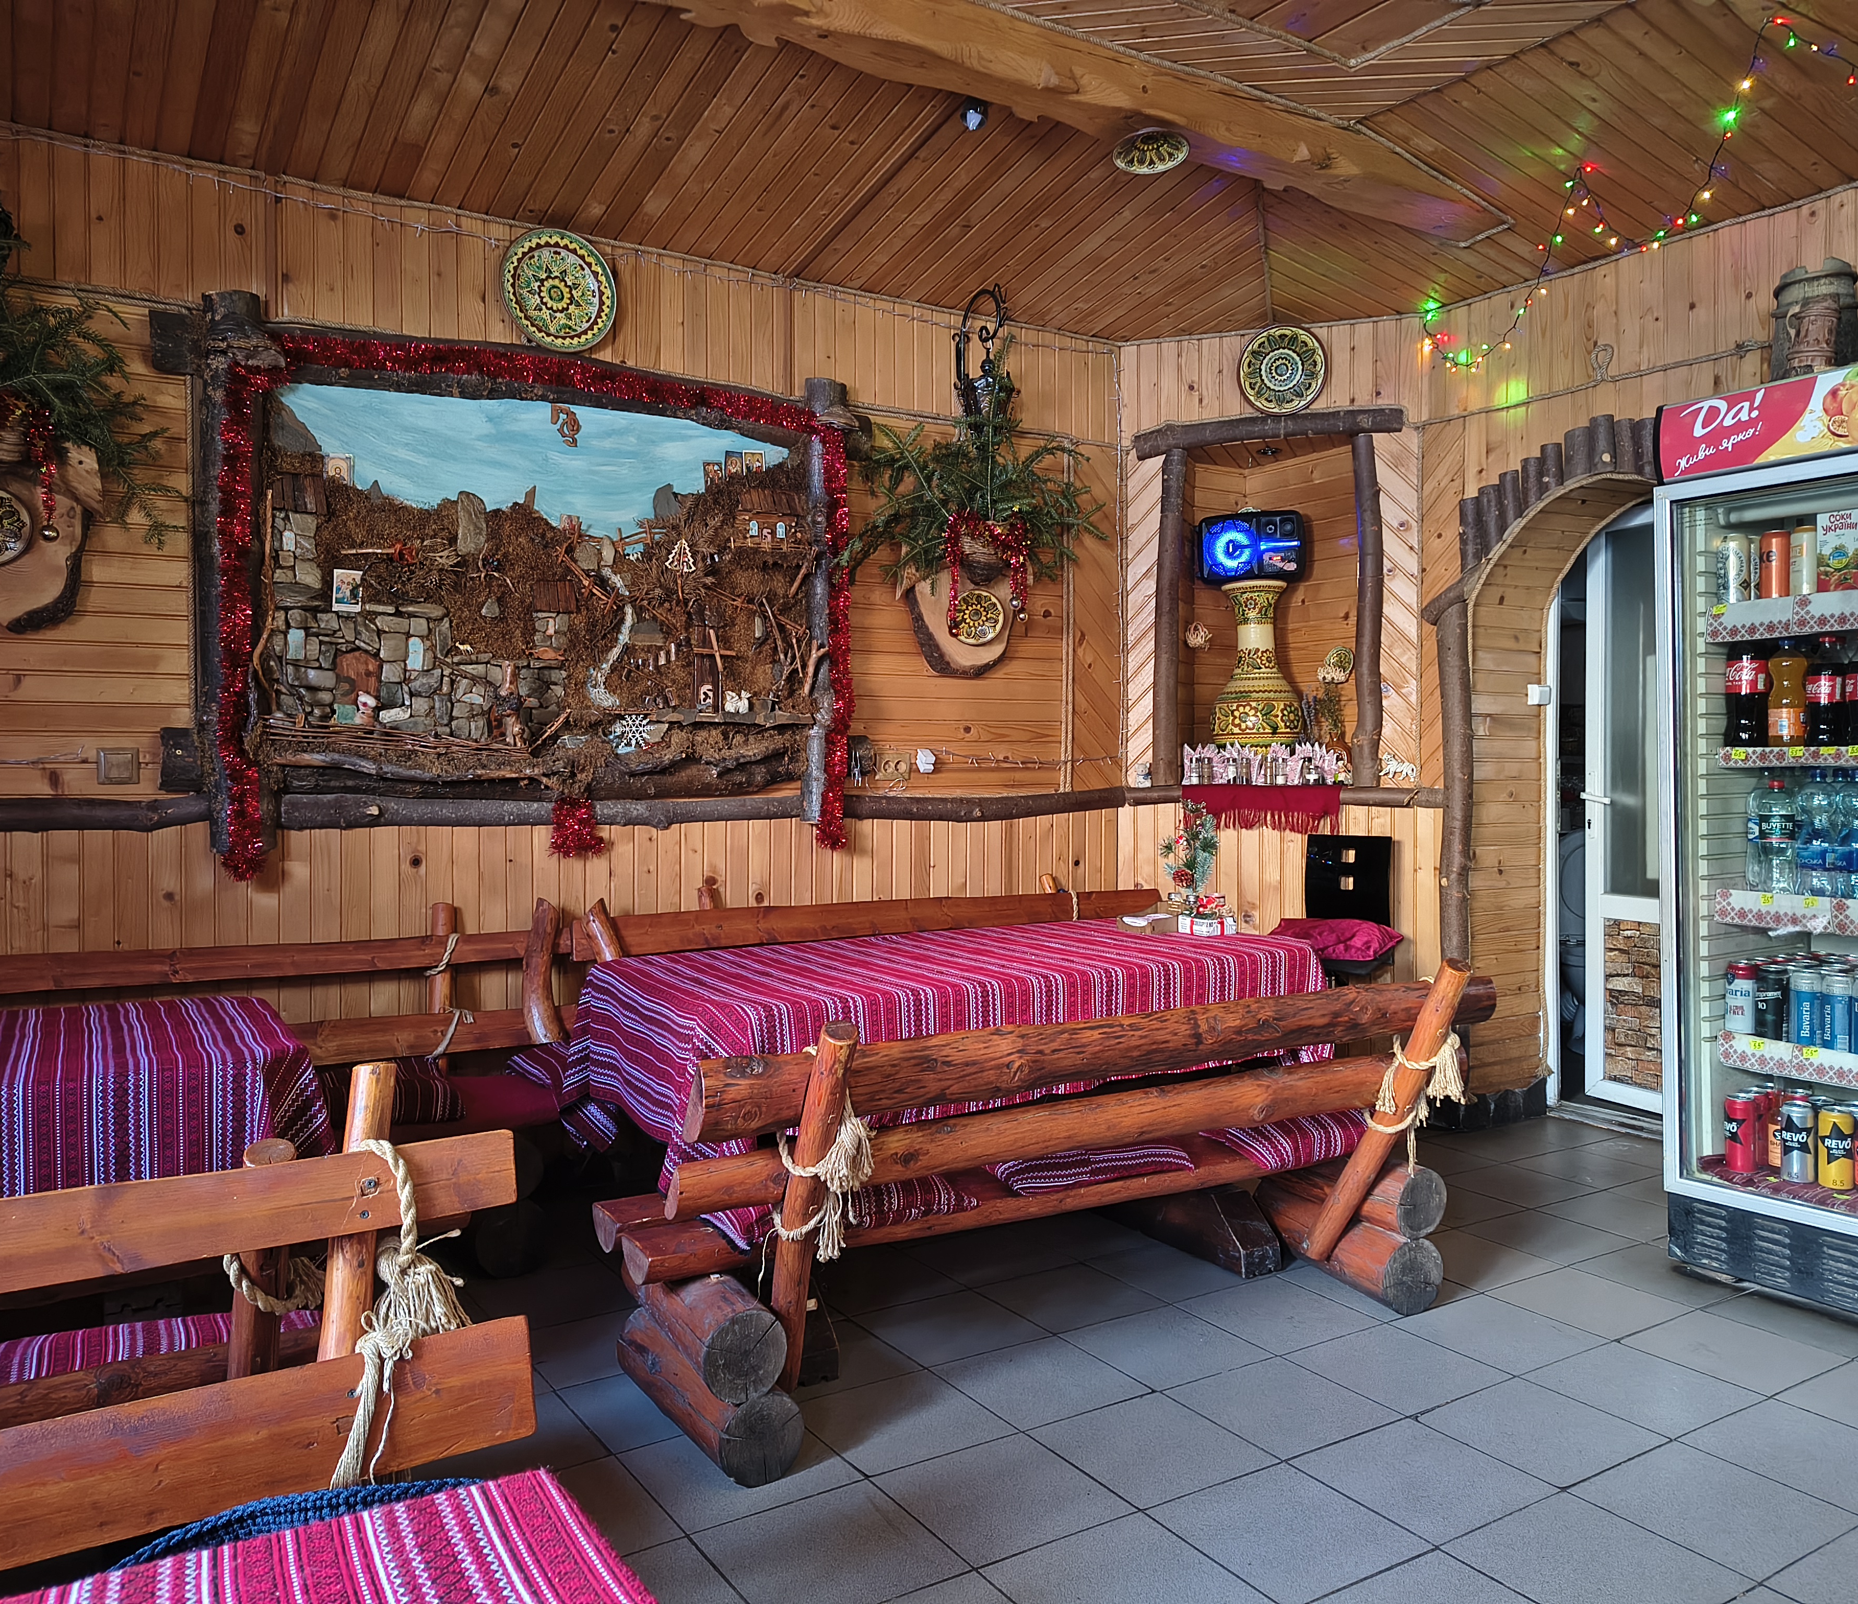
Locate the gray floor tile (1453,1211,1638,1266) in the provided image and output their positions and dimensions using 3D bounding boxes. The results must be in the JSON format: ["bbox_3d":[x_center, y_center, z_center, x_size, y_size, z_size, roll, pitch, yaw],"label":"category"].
[{"bbox_3d":[1.505,1.057,3.592,0.305,0.010,0.305,-1,2,-33],"label":"gray floor tile"}]

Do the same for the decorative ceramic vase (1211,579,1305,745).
[{"bbox_3d":[1.103,-0.399,4.992,0.307,0.678,0.307,1,2,12],"label":"decorative ceramic vase"}]

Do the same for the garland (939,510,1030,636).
[{"bbox_3d":[0.173,-0.700,4.521,0.270,0.370,0.160,-1,3,-34],"label":"garland"}]

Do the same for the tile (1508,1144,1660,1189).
[{"bbox_3d":[1.857,1.036,4.184,0.305,0.010,0.305,-1,2,-33],"label":"tile"}]

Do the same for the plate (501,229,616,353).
[{"bbox_3d":[-0.960,-1.330,3.863,0.310,0.310,0.035,-1,3,-34],"label":"plate"}]

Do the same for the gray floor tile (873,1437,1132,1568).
[{"bbox_3d":[0.115,1.099,2.336,0.305,0.010,0.305,-1,2,-33],"label":"gray floor tile"}]

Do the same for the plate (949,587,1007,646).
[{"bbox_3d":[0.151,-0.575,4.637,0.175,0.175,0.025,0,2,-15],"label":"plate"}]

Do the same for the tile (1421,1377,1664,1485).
[{"bbox_3d":[1.044,1.076,2.536,0.300,0.010,0.300,-1,3,-33],"label":"tile"}]

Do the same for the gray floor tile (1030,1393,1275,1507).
[{"bbox_3d":[0.370,1.077,2.465,0.300,0.010,0.300,-1,3,-33],"label":"gray floor tile"}]

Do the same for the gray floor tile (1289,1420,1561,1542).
[{"bbox_3d":[0.789,1.082,2.373,0.300,0.010,0.300,-1,3,-33],"label":"gray floor tile"}]

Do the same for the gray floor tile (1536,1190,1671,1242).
[{"bbox_3d":[1.764,1.051,3.758,0.305,0.010,0.305,-1,2,-33],"label":"gray floor tile"}]

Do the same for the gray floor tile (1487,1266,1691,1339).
[{"bbox_3d":[1.412,1.072,3.167,0.305,0.010,0.305,-1,2,-33],"label":"gray floor tile"}]

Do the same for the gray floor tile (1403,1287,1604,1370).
[{"bbox_3d":[1.152,1.077,3.001,0.305,0.010,0.305,-1,2,-33],"label":"gray floor tile"}]

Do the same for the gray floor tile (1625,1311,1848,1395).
[{"bbox_3d":[1.554,1.066,2.863,0.300,0.010,0.300,-1,3,-33],"label":"gray floor tile"}]

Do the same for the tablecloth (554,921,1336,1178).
[{"bbox_3d":[0.090,0.506,3.330,1.600,0.350,0.740,-1,2,-33],"label":"tablecloth"}]

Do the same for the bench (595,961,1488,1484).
[{"bbox_3d":[0.324,0.708,2.941,1.880,0.730,0.580,-1,2,-28],"label":"bench"}]

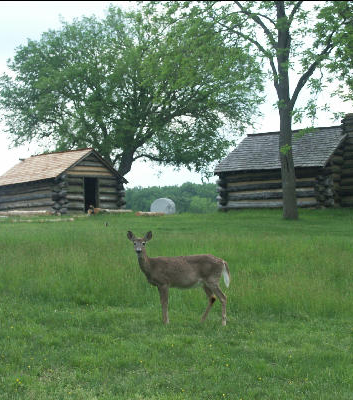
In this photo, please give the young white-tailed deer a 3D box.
[{"bbox_3d":[0.025,0.972,12.000,1.280,1.170,0.380,-1,-1,7],"label":"young white-tailed deer"}]

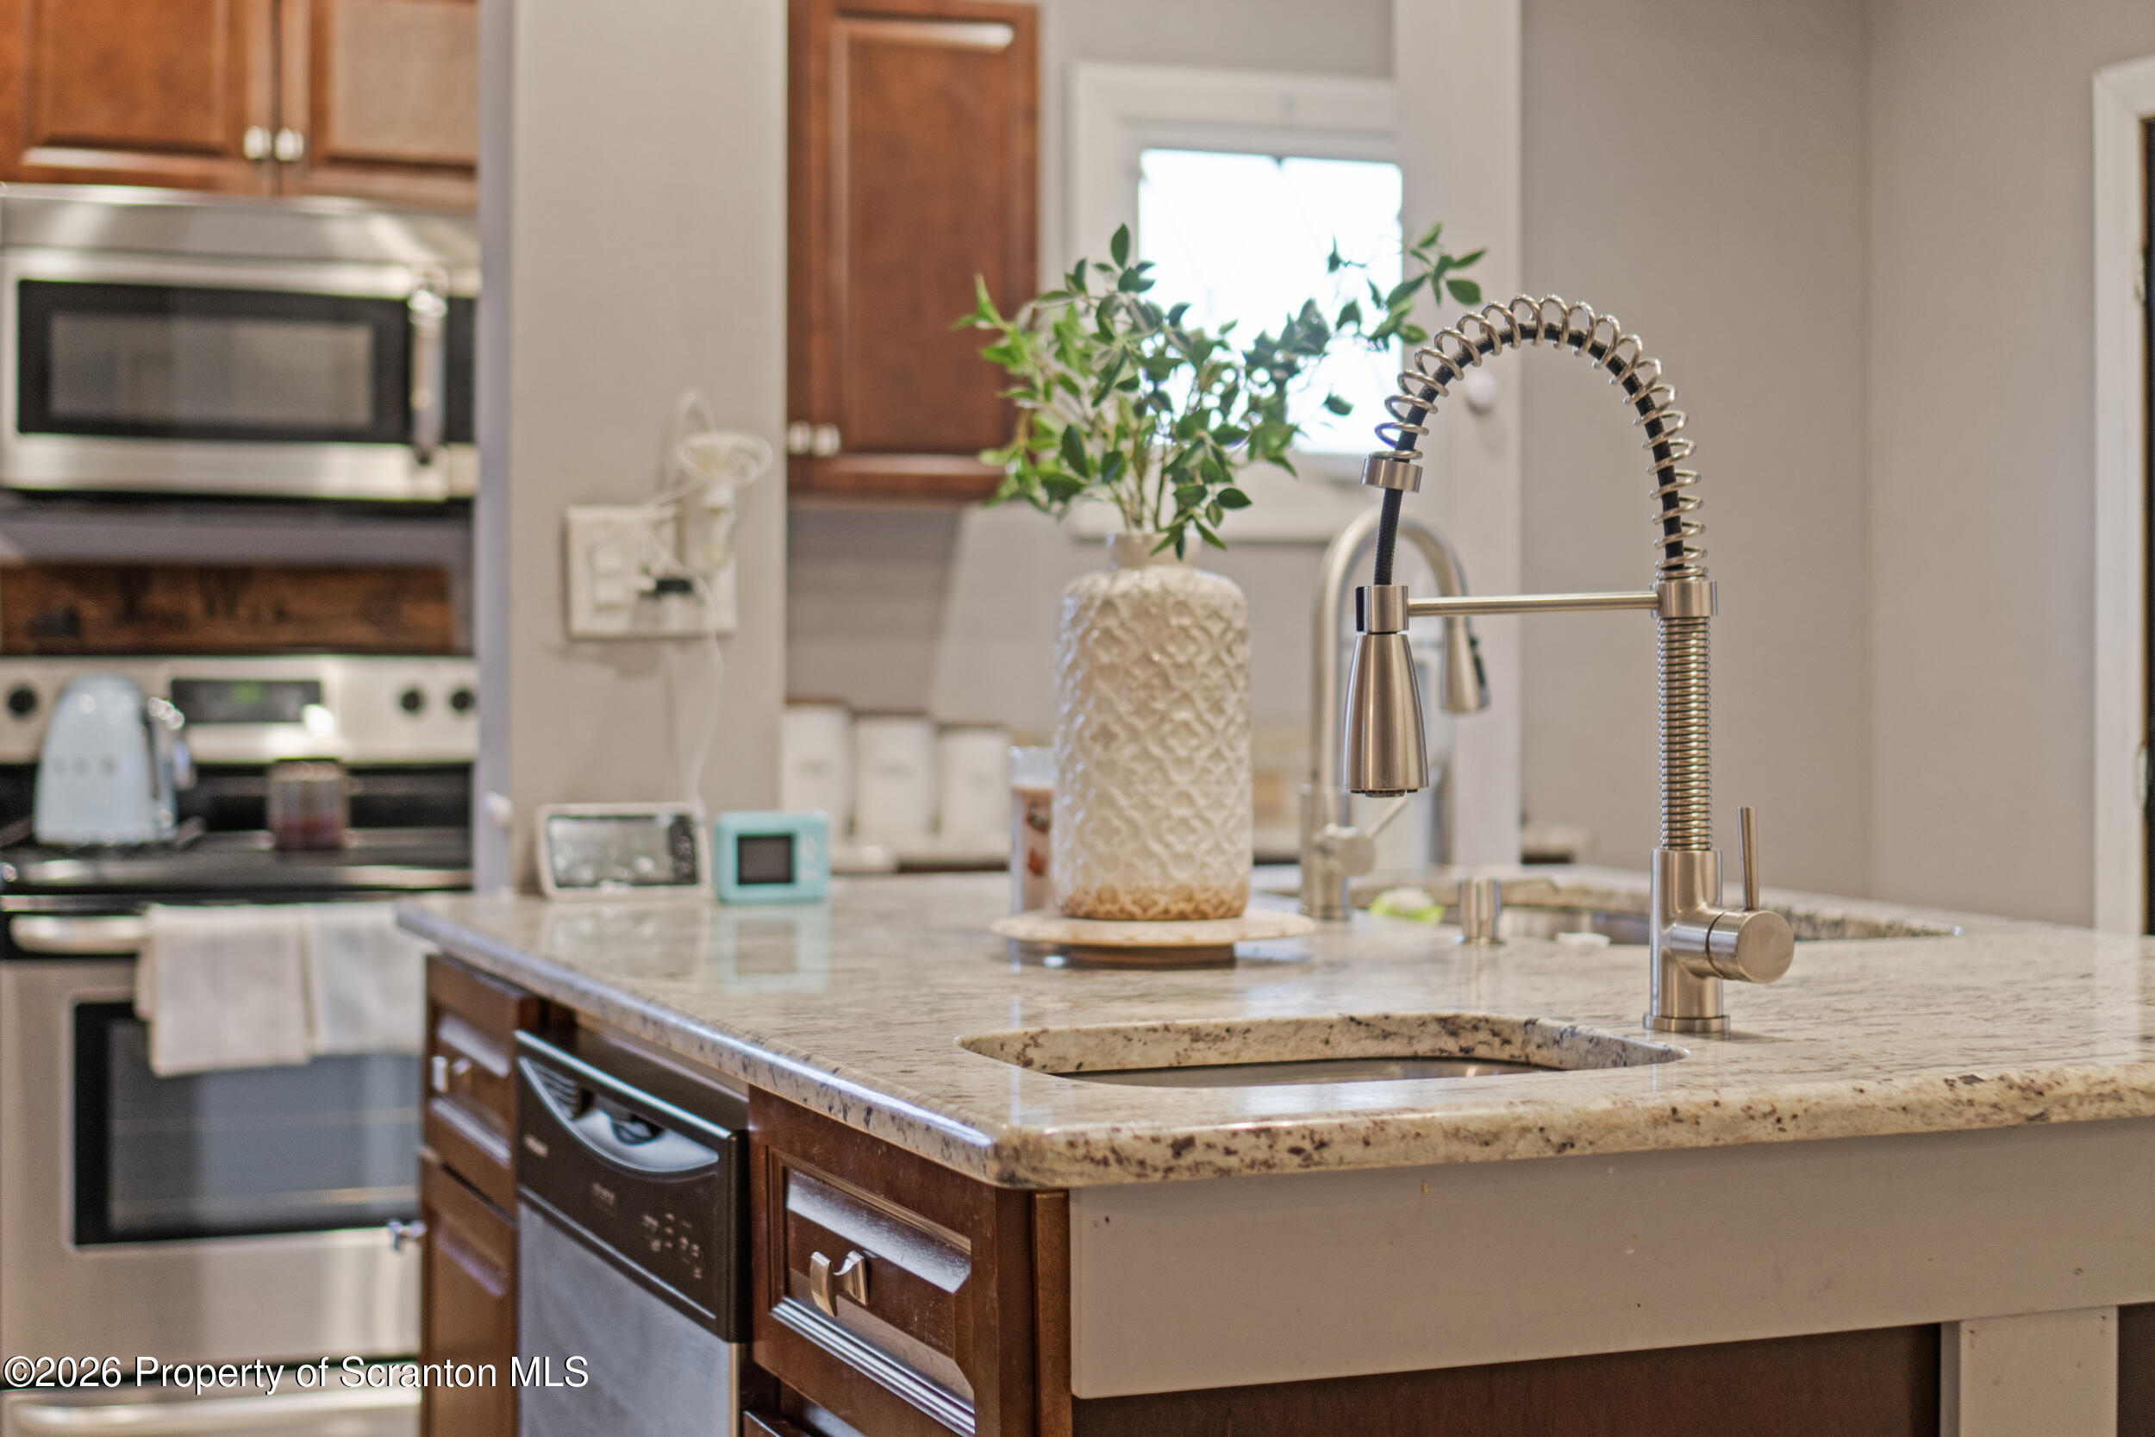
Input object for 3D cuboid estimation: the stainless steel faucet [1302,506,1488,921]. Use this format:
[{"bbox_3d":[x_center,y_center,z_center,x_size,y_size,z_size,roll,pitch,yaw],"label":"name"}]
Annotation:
[{"bbox_3d":[0.302,-0.007,2.872,0.192,0.380,0.090,0,1,-23],"label":"stainless steel faucet"}]

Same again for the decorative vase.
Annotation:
[{"bbox_3d":[0.059,0.006,2.471,0.156,0.301,0.156,0,1,0],"label":"decorative vase"}]

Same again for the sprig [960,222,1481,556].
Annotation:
[{"bbox_3d":[0.113,-0.260,2.451,0.400,0.262,0.280,0,1,0],"label":"sprig"}]

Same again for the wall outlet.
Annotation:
[{"bbox_3d":[-0.427,-0.147,3.130,0.175,0.132,0.015,0,1,-23],"label":"wall outlet"}]

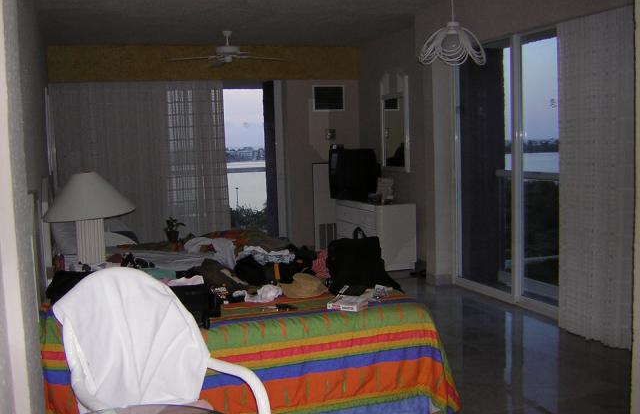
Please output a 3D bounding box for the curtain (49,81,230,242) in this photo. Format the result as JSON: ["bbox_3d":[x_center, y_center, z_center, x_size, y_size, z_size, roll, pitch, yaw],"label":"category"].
[{"bbox_3d":[-2.031,-0.341,7.725,1.973,2.263,0.130,-3,5,-19],"label":"curtain"}]

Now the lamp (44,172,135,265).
[{"bbox_3d":[-1.494,0.075,4.314,0.550,0.630,0.550,-3,5,-19],"label":"lamp"}]

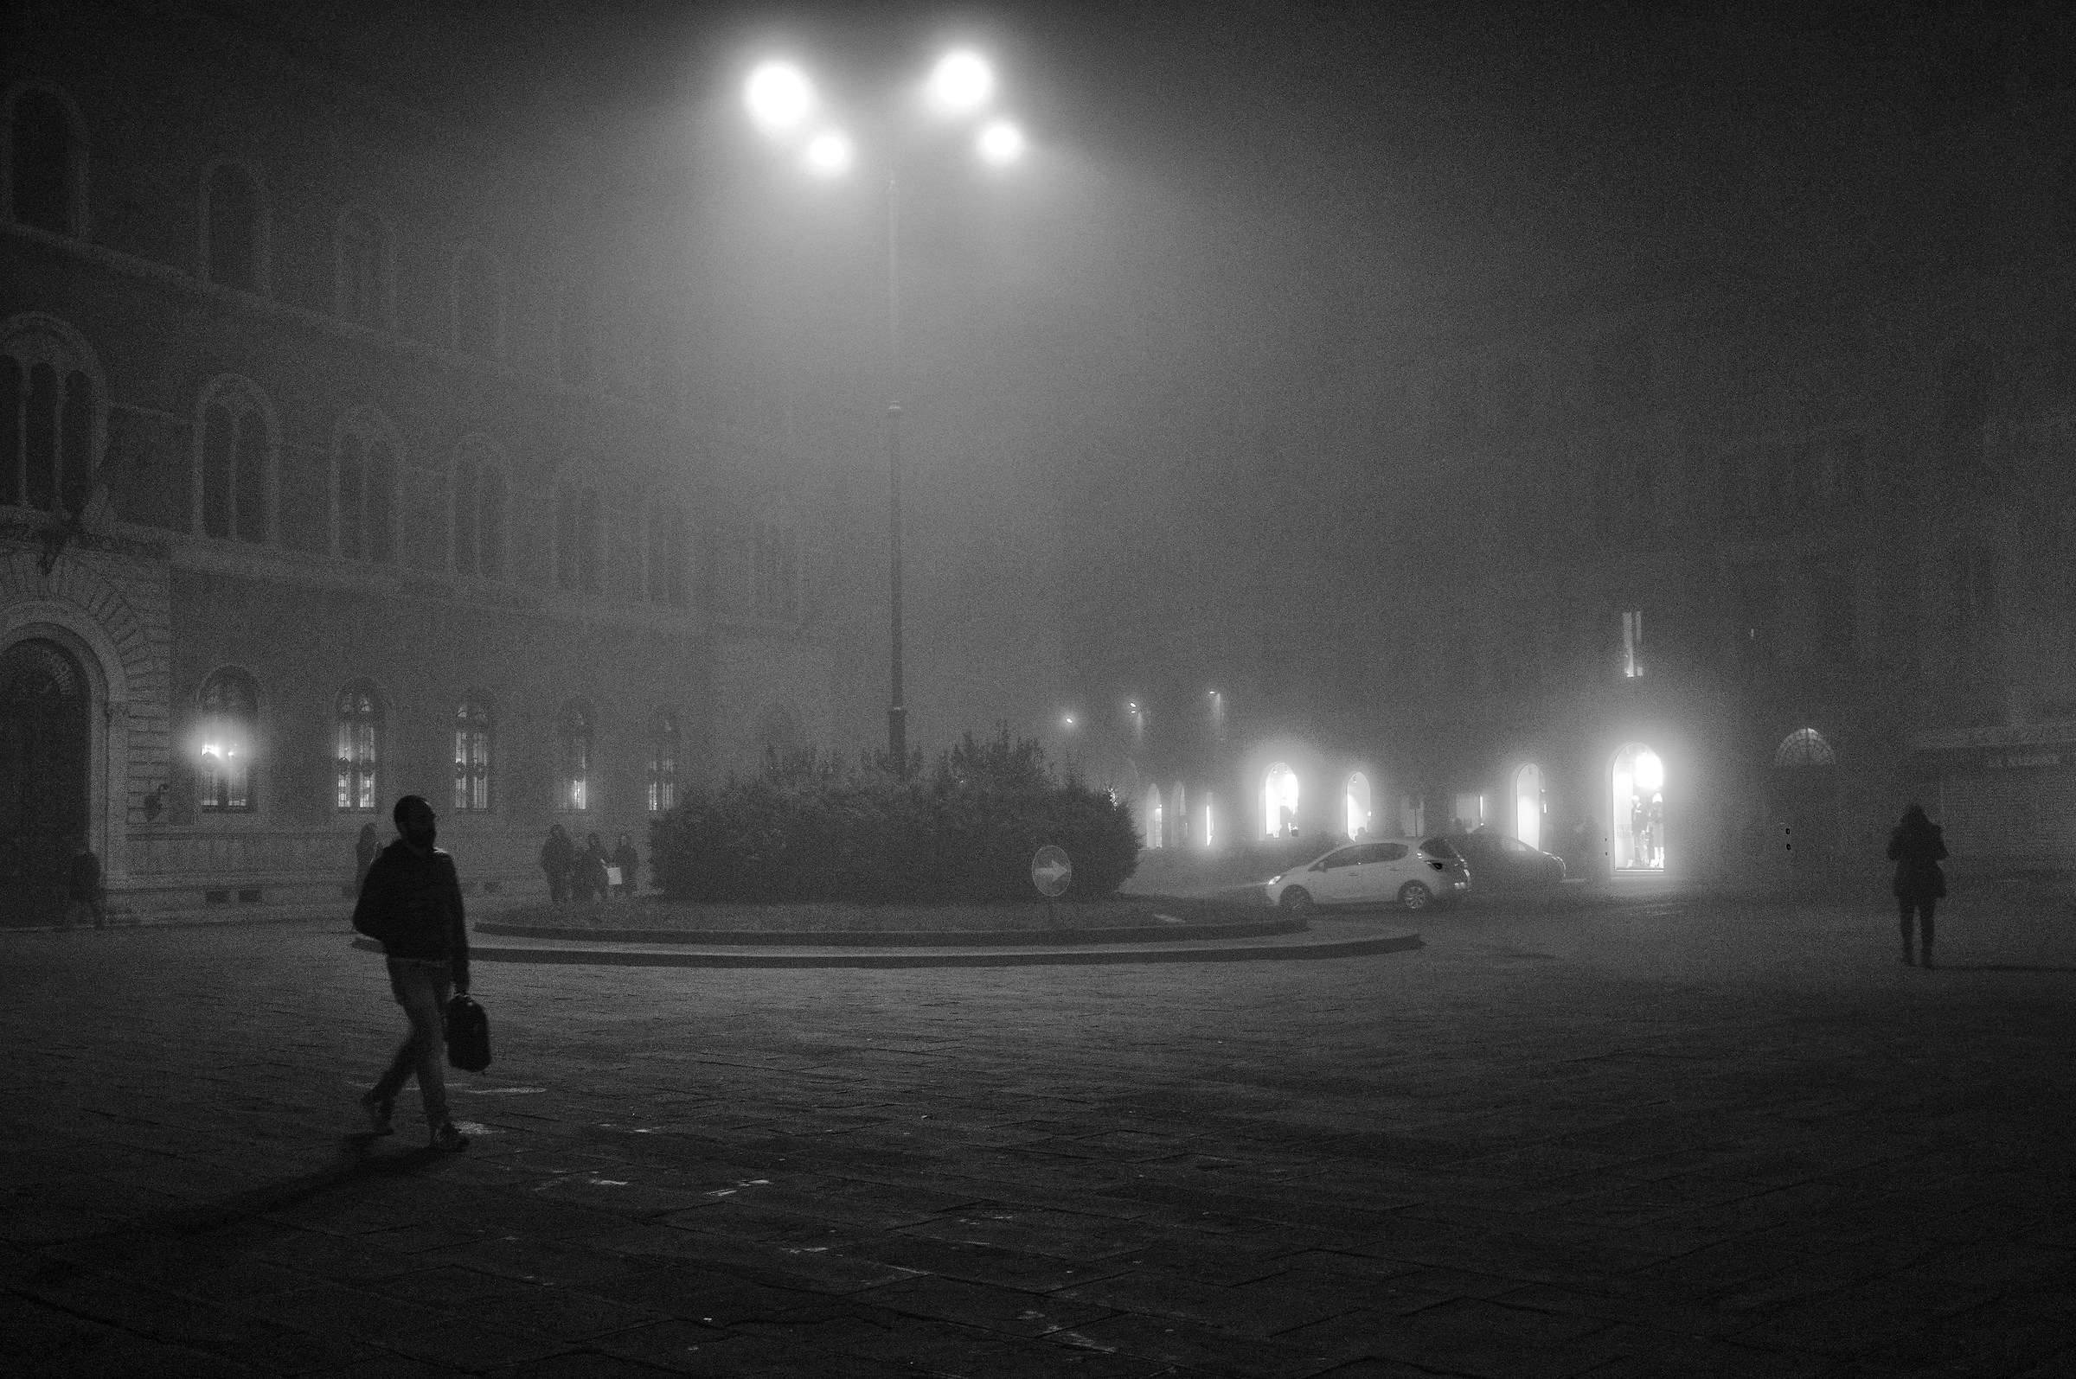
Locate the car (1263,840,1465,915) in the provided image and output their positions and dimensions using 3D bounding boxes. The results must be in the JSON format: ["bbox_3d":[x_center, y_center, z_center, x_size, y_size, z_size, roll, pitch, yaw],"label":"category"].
[{"bbox_3d":[6.493,3.571,44.200,4.000,1.460,1.730,-3,-4,34],"label":"car"}]

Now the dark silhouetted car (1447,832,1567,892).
[{"bbox_3d":[10.681,4.193,54.500,4.150,1.460,1.740,-2,-4,17],"label":"dark silhouetted car"}]

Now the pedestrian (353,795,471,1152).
[{"bbox_3d":[-3.128,1.401,11.300,0.520,1.740,0.550,-4,-5,38],"label":"pedestrian"}]

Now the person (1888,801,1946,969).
[{"bbox_3d":[9.242,2.076,23.600,0.580,1.710,0.420,-1,-4,5],"label":"person"}]

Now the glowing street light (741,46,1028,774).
[{"bbox_3d":[-2.139,-2.822,33.300,3.200,12.100,3.200,-1,-4,10],"label":"glowing street light"}]

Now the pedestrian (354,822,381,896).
[{"bbox_3d":[-13.880,3.700,46.500,0.420,1.720,0.500,1,-4,-24],"label":"pedestrian"}]

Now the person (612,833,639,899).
[{"bbox_3d":[-10.231,4.414,55.800,0.550,1.660,0.420,0,-4,-3],"label":"person"}]

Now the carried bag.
[{"bbox_3d":[-2.893,1.746,11.400,0.250,0.400,0.170,1,-4,-23],"label":"carried bag"}]

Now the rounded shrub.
[{"bbox_3d":[-2.108,2.018,33.000,7.000,2.400,6.600,0,-4,-3],"label":"rounded shrub"}]

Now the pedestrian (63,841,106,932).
[{"bbox_3d":[-17.447,3.534,41.000,0.700,1.660,0.520,1,-4,-23],"label":"pedestrian"}]

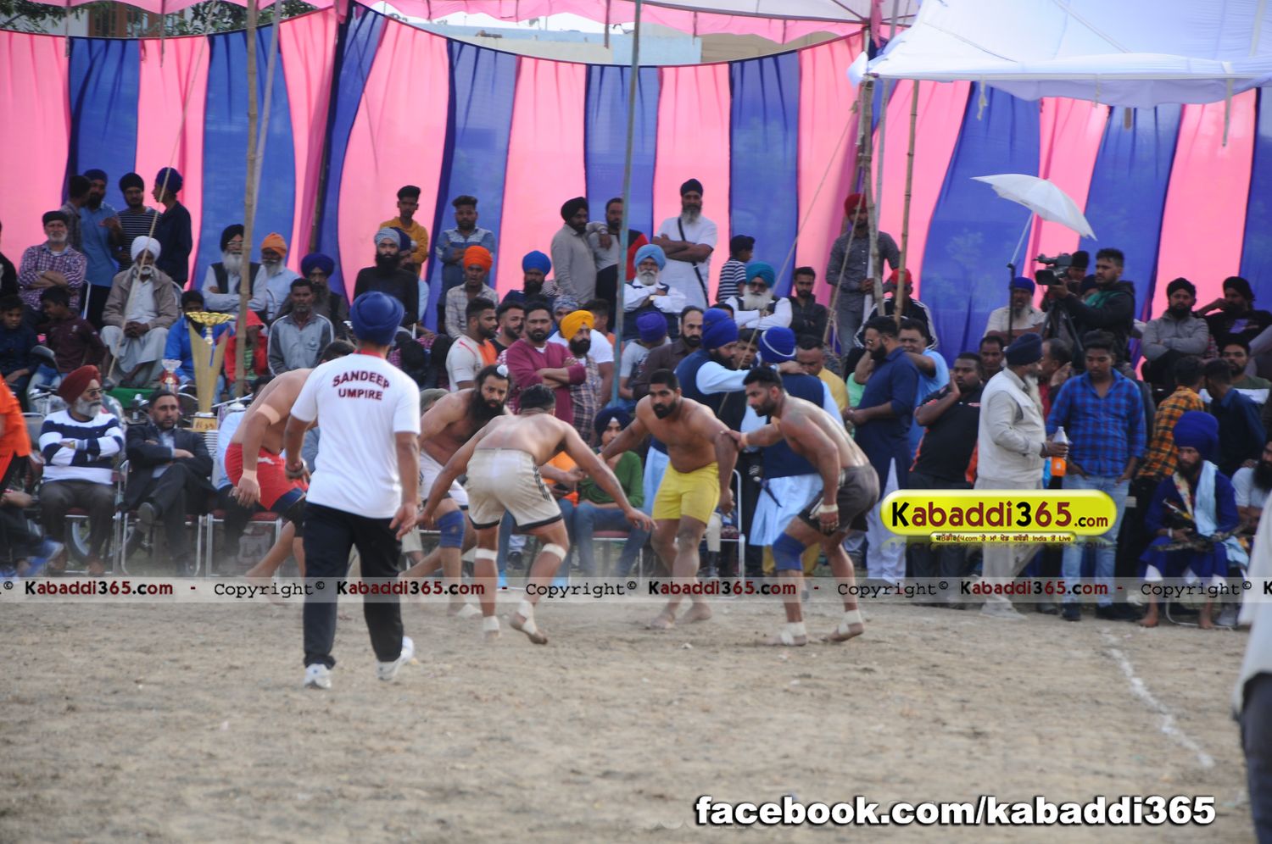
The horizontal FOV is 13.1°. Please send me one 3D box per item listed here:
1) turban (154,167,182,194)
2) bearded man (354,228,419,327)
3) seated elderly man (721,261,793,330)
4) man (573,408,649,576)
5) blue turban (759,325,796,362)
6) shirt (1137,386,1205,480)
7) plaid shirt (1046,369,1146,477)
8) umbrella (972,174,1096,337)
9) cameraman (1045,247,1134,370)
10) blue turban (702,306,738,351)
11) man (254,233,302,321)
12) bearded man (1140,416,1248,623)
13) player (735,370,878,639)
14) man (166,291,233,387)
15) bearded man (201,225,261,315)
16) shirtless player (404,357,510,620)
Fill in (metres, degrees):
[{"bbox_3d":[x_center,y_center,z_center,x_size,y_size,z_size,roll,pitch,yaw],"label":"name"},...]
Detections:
[{"bbox_3d":[-4.072,-2.105,48.300,0.245,0.230,0.215,2,1,-12],"label":"turban"},{"bbox_3d":[-2.030,-0.940,45.000,0.550,1.300,0.780,2,1,-2],"label":"bearded man"},{"bbox_3d":[0.934,-0.629,43.008,0.560,1.250,0.720,2,1,3],"label":"seated elderly man"},{"bbox_3d":[-0.165,0.510,36.900,0.520,1.211,0.750,2,1,3],"label":"man"},{"bbox_3d":[0.912,-0.504,35.800,0.235,0.235,0.250,2,1,-34],"label":"blue turban"},{"bbox_3d":[3.400,0.079,35.000,0.480,0.640,0.330,9,-2,20],"label":"shirt"},{"bbox_3d":[2.671,0.009,32.200,0.570,0.630,0.290,2,1,7],"label":"plaid shirt"},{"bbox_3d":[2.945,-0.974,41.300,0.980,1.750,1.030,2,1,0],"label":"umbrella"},{"bbox_3d":[3.278,-0.388,40.010,0.620,1.730,0.520,1,1,-37],"label":"cameraman"},{"bbox_3d":[0.551,-0.620,36.600,0.250,0.270,0.230,2,1,18],"label":"blue turban"},{"bbox_3d":[-2.888,-0.854,44.008,0.520,1.300,0.720,2,1,14],"label":"man"},{"bbox_3d":[3.472,0.614,34.600,0.660,1.372,0.800,2,1,12],"label":"bearded man"},{"bbox_3d":[0.944,0.458,30.600,0.800,1.537,0.660,2,1,-10],"label":"player"},{"bbox_3d":[-3.484,-0.522,43.800,0.520,1.060,0.680,2,1,-5],"label":"man"},{"bbox_3d":[-3.382,-1.030,46.500,0.560,1.280,0.750,2,1,-6],"label":"bearded man"},{"bbox_3d":[-1.104,0.413,33.100,0.780,1.520,0.620,2,1,37],"label":"shirtless player"}]

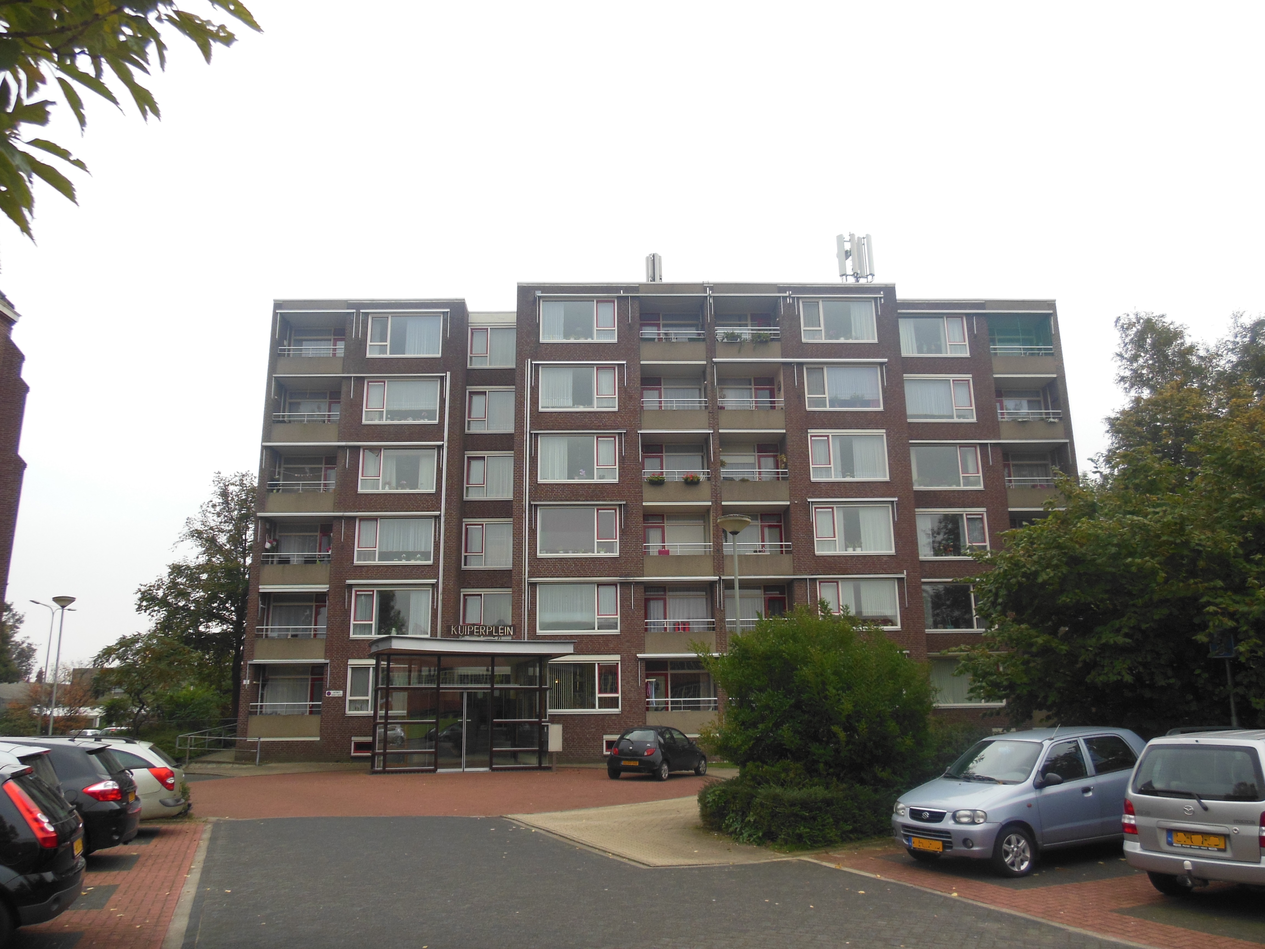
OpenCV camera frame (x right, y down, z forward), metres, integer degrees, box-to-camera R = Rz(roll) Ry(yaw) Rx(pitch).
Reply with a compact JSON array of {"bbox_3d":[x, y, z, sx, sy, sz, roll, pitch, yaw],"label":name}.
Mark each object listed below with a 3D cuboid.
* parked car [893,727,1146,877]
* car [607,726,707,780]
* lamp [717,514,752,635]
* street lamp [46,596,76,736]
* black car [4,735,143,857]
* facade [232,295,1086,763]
[{"bbox_3d":[4.738,3.898,11.159,3.500,1.460,1.500,7,-16,-30],"label":"parked car"},{"bbox_3d":[0.753,7.720,25.495,1.640,1.390,3.620,-8,-16,27],"label":"car"},{"bbox_3d":[1.872,3.229,15.883,0.600,5.200,0.600,0,-14,-2],"label":"lamp"},{"bbox_3d":[-17.320,6.301,27.289,0.600,5.250,0.600,0,-14,-2],"label":"street lamp"},{"bbox_3d":[-8.508,4.133,11.359,4.200,1.500,1.760,4,-15,-20],"label":"black car"},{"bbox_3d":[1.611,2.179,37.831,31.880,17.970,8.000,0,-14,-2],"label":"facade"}]

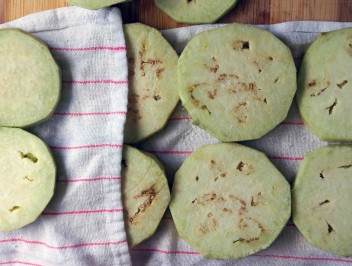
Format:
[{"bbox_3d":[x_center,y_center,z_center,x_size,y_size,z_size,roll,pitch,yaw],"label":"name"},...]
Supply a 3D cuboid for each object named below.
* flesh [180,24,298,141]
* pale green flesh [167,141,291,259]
[{"bbox_3d":[0.047,-0.037,0.697,0.090,0.013,0.089,0,87,0],"label":"flesh"},{"bbox_3d":[0.042,0.052,0.697,0.091,0.013,0.088,0,87,0],"label":"pale green flesh"}]

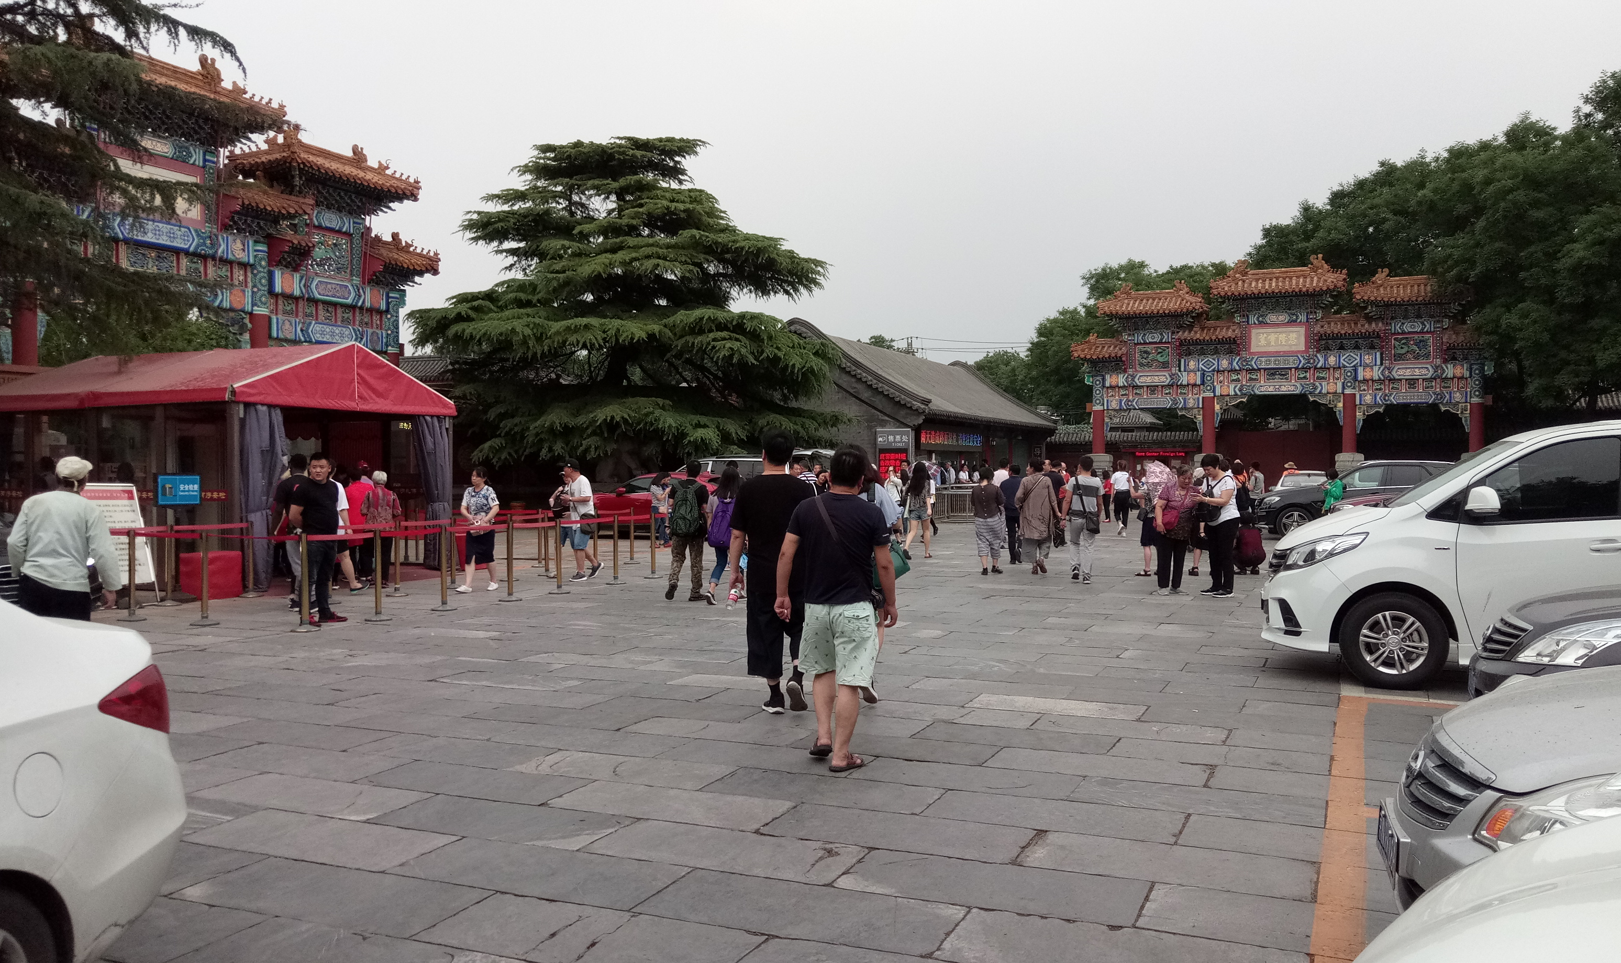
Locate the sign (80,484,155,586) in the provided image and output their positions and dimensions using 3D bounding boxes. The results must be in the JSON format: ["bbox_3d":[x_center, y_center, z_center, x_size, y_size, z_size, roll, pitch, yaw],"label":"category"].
[{"bbox_3d":[-8.053,0.741,14.590,0.520,1.360,0.850,0,1,27],"label":"sign"}]

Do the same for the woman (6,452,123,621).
[{"bbox_3d":[-5.354,0.700,9.087,0.750,1.720,0.450,-1,1,-12],"label":"woman"}]

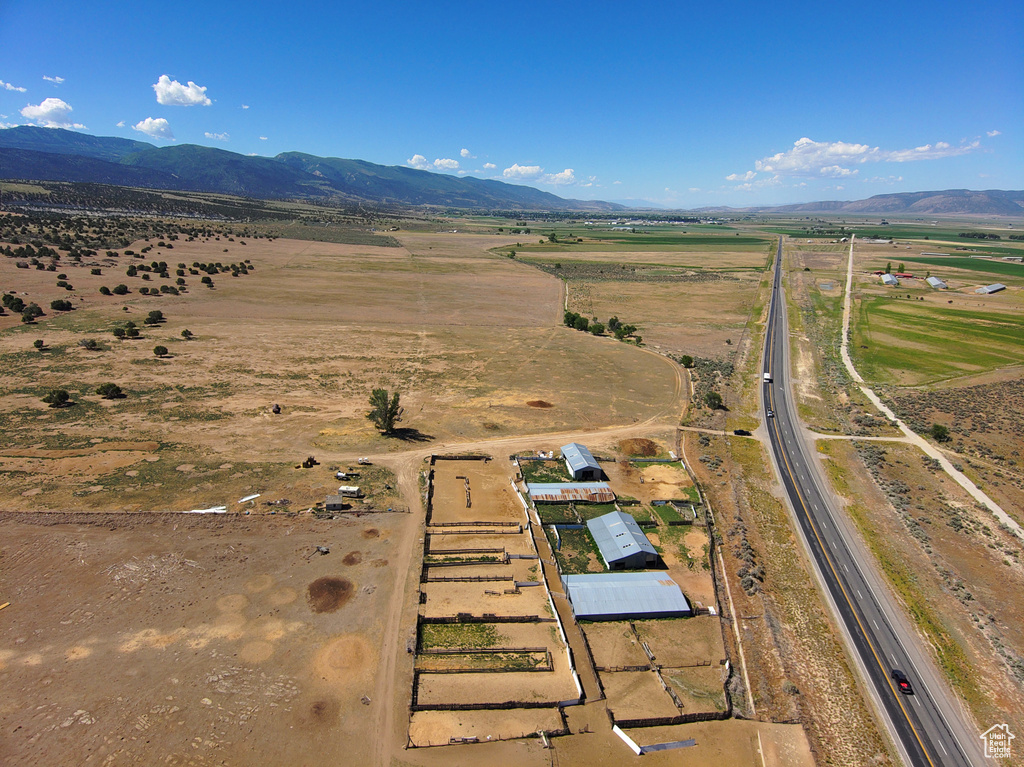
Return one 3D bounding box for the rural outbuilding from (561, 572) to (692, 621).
[{"bbox_3d":[28.100,52.500,156.700,28.300,4.000,17.000,-1,16,-7],"label":"rural outbuilding"}]

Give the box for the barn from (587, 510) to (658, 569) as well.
[{"bbox_3d":[31.630,44.930,179.150,13.660,5.450,22.370,-1,17,-8],"label":"barn"}]

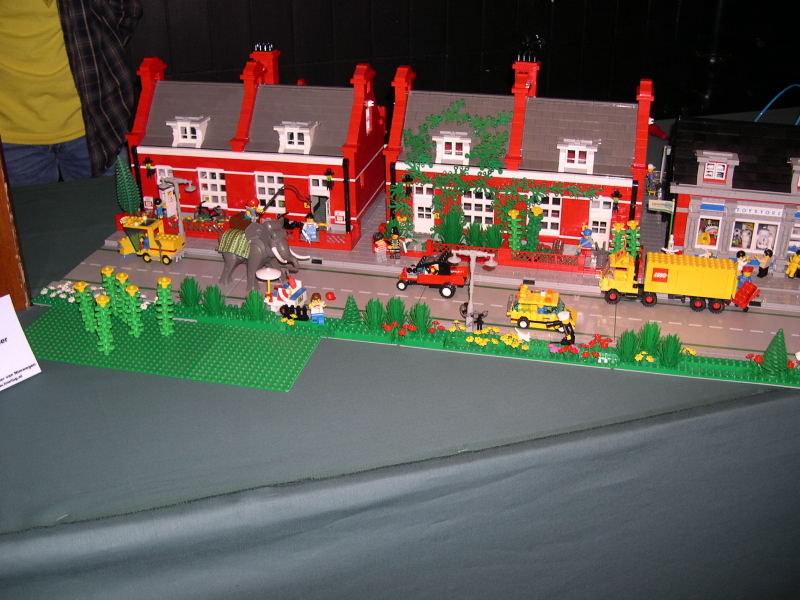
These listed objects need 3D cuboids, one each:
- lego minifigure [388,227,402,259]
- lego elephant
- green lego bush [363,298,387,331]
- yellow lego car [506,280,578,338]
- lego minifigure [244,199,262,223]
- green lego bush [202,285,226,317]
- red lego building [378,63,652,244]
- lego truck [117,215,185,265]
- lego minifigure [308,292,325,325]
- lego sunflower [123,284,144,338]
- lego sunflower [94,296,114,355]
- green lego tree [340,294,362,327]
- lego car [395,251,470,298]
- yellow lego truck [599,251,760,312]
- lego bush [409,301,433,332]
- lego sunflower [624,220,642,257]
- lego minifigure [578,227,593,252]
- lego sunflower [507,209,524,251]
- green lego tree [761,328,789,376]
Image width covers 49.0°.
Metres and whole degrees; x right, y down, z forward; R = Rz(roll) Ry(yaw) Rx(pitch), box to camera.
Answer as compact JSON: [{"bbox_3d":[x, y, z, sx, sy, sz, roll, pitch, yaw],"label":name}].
[{"bbox_3d":[-0.007,-0.083,1.264,0.024,0.047,0.014,6,28,12],"label":"lego minifigure"},{"bbox_3d":[-0.193,-0.062,1.185,0.154,0.107,0.053,20,34,35],"label":"lego elephant"},{"bbox_3d":[-0.032,0.018,1.101,0.028,0.040,0.027,0,27,0],"label":"green lego bush"},{"bbox_3d":[0.179,0.011,1.101,0.088,0.042,0.038,6,28,13],"label":"yellow lego car"},{"bbox_3d":[-0.191,-0.117,1.163,0.020,0.034,0.018,-22,34,-35],"label":"lego minifigure"},{"bbox_3d":[-0.241,-0.001,1.127,0.026,0.039,0.026,6,28,13],"label":"green lego bush"},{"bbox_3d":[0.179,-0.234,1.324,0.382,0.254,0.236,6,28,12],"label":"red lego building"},{"bbox_3d":[-0.368,-0.089,1.295,0.101,0.061,0.038,6,28,13],"label":"lego truck"},{"bbox_3d":[-0.106,0.011,1.110,0.024,0.042,0.015,2,27,4],"label":"lego minifigure"},{"bbox_3d":[-0.327,0.014,1.076,0.020,0.072,0.020,6,28,13],"label":"lego sunflower"},{"bbox_3d":[-0.351,0.030,1.044,0.021,0.073,0.020,-8,28,-20],"label":"lego sunflower"},{"bbox_3d":[-0.061,0.012,1.096,0.025,0.040,0.025,-1,27,0],"label":"green lego tree"},{"bbox_3d":[0.047,-0.040,1.187,0.097,0.058,0.045,8,29,16],"label":"lego car"},{"bbox_3d":[0.354,-0.025,1.140,0.186,0.067,0.036,6,28,12],"label":"yellow lego truck"},{"bbox_3d":[0.025,0.022,1.069,0.027,0.039,0.027,6,28,12],"label":"lego bush"},{"bbox_3d":[0.320,-0.076,1.207,0.020,0.069,0.020,6,28,13],"label":"lego sunflower"},{"bbox_3d":[0.271,-0.084,1.279,0.023,0.042,0.015,4,27,9],"label":"lego minifigure"},{"bbox_3d":[0.162,-0.094,1.250,0.022,0.071,0.022,6,28,12],"label":"lego sunflower"},{"bbox_3d":[0.419,0.057,0.980,0.028,0.048,0.028,6,28,12],"label":"green lego tree"}]

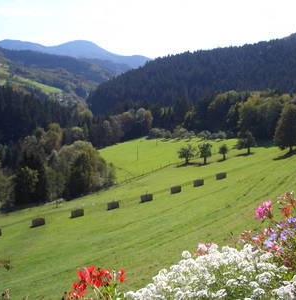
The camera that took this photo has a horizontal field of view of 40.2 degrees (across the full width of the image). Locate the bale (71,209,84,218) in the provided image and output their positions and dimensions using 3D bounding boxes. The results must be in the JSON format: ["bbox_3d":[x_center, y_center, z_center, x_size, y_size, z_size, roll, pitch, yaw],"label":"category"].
[{"bbox_3d":[-11.771,10.678,68.000,2.050,1.400,1.350,-3,5,-30],"label":"bale"}]

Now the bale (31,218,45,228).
[{"bbox_3d":[-17.201,11.499,63.700,2.050,1.400,1.350,-3,5,-30],"label":"bale"}]

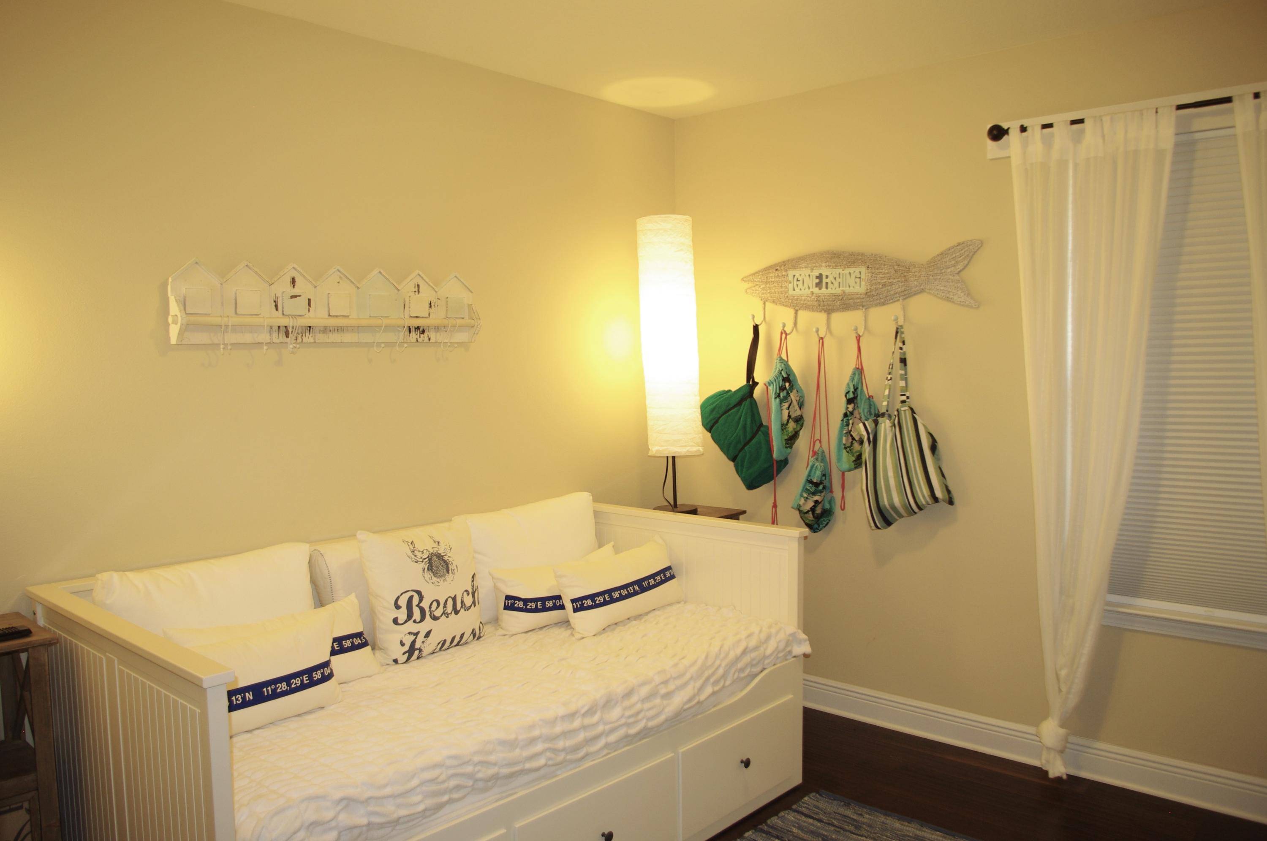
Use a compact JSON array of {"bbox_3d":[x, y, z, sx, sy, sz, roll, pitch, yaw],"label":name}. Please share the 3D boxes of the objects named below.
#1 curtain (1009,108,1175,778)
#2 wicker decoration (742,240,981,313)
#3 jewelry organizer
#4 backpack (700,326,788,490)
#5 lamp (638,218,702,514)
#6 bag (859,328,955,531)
[{"bbox_3d":[1.417,0.116,2.976,0.480,2.145,0.100,2,5,42],"label":"curtain"},{"bbox_3d":[0.813,-0.521,3.545,1.000,0.235,0.050,2,5,42],"label":"wicker decoration"},{"bbox_3d":[-0.884,-0.348,2.888,0.085,0.240,1.040,2,5,42],"label":"jewelry organizer"},{"bbox_3d":[0.441,-0.049,3.832,0.360,0.650,0.160,2,5,42],"label":"backpack"},{"bbox_3d":[0.154,-0.215,3.813,0.235,1.180,0.235,-1,3,0],"label":"lamp"},{"bbox_3d":[0.972,0.026,3.385,0.320,0.750,0.120,2,5,42],"label":"bag"}]

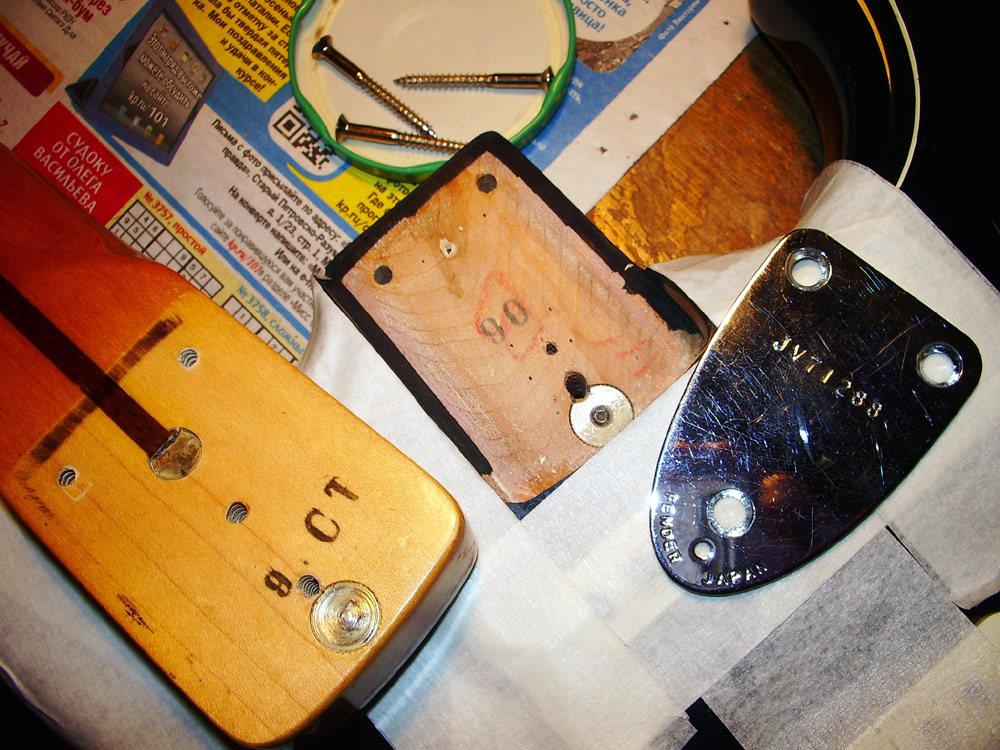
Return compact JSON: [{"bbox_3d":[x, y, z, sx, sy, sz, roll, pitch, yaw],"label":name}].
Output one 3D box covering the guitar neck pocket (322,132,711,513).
[{"bbox_3d":[0.001,-0.016,0.224,0.057,0.016,0.073,-43,77,-4],"label":"guitar neck pocket"}]

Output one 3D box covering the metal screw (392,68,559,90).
[{"bbox_3d":[-0.007,-0.081,0.276,0.045,0.008,0.008,1,78,8],"label":"metal screw"}]

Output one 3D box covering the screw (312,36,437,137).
[{"bbox_3d":[-0.034,-0.079,0.279,0.044,0.009,0.009,40,89,13],"label":"screw"}]

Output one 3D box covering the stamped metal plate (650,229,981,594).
[{"bbox_3d":[0.061,0.012,0.218,0.053,0.003,0.081,39,84,11],"label":"stamped metal plate"}]

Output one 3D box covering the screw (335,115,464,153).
[{"bbox_3d":[-0.023,-0.065,0.283,0.046,0.008,0.008,10,80,4],"label":"screw"}]

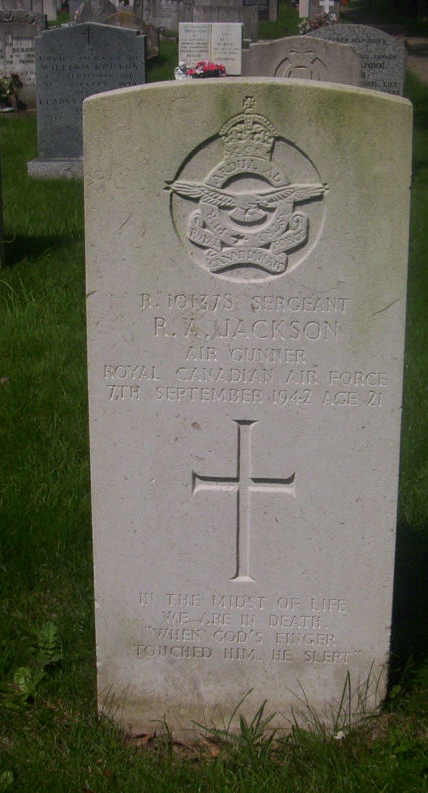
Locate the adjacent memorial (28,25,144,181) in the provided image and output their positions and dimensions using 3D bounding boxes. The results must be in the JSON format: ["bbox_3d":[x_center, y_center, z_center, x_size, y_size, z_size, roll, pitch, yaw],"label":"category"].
[{"bbox_3d":[-0.633,-1.595,8.132,0.685,0.810,0.280,2,20,4],"label":"adjacent memorial"}]

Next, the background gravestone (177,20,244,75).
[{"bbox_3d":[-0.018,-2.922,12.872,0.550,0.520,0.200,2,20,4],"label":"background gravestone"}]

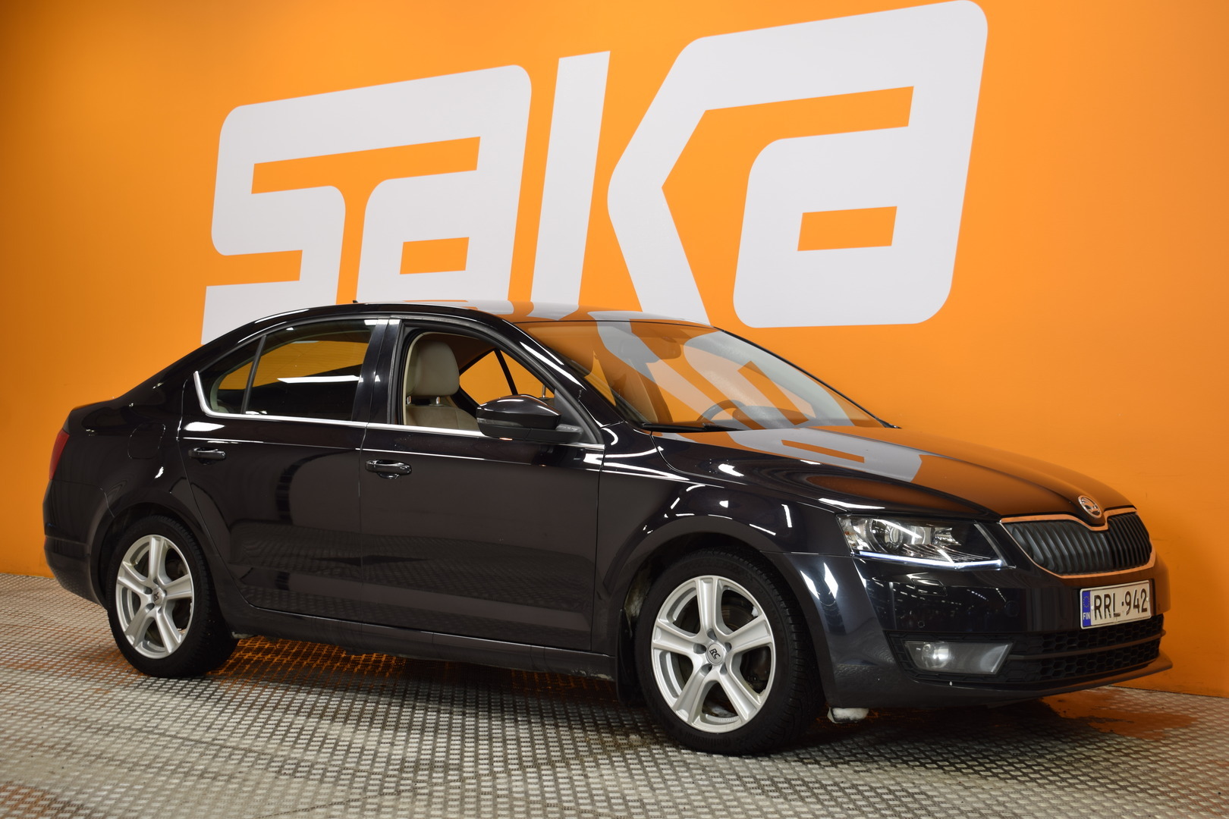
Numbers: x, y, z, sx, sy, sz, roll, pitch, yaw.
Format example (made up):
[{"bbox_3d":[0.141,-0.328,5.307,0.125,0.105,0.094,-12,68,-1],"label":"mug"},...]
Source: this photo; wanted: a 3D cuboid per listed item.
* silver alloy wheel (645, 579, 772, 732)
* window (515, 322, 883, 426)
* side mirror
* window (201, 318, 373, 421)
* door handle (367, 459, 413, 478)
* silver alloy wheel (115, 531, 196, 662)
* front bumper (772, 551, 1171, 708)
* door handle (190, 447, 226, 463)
[{"bbox_3d":[0.354,0.729,6.180,0.470,0.470,0.200,0,0,42],"label":"silver alloy wheel"},{"bbox_3d":[0.330,-0.136,7.210,0.867,0.110,1.460,35,22,35],"label":"window"},{"bbox_3d":[-0.276,0.030,6.536,0.240,0.155,0.210,0,0,40],"label":"side mirror"},{"bbox_3d":[-1.213,-0.154,7.533,0.950,0.400,0.060,0,-27,43],"label":"window"},{"bbox_3d":[-0.769,0.201,6.966,0.213,0.058,0.055,0,0,40],"label":"door handle"},{"bbox_3d":[-1.698,0.717,7.912,0.470,0.470,0.200,0,0,40],"label":"silver alloy wheel"},{"bbox_3d":[1.287,0.637,6.402,0.690,0.450,1.790,0,0,40],"label":"front bumper"},{"bbox_3d":[-1.505,0.166,7.593,0.208,0.056,0.055,0,0,40],"label":"door handle"}]

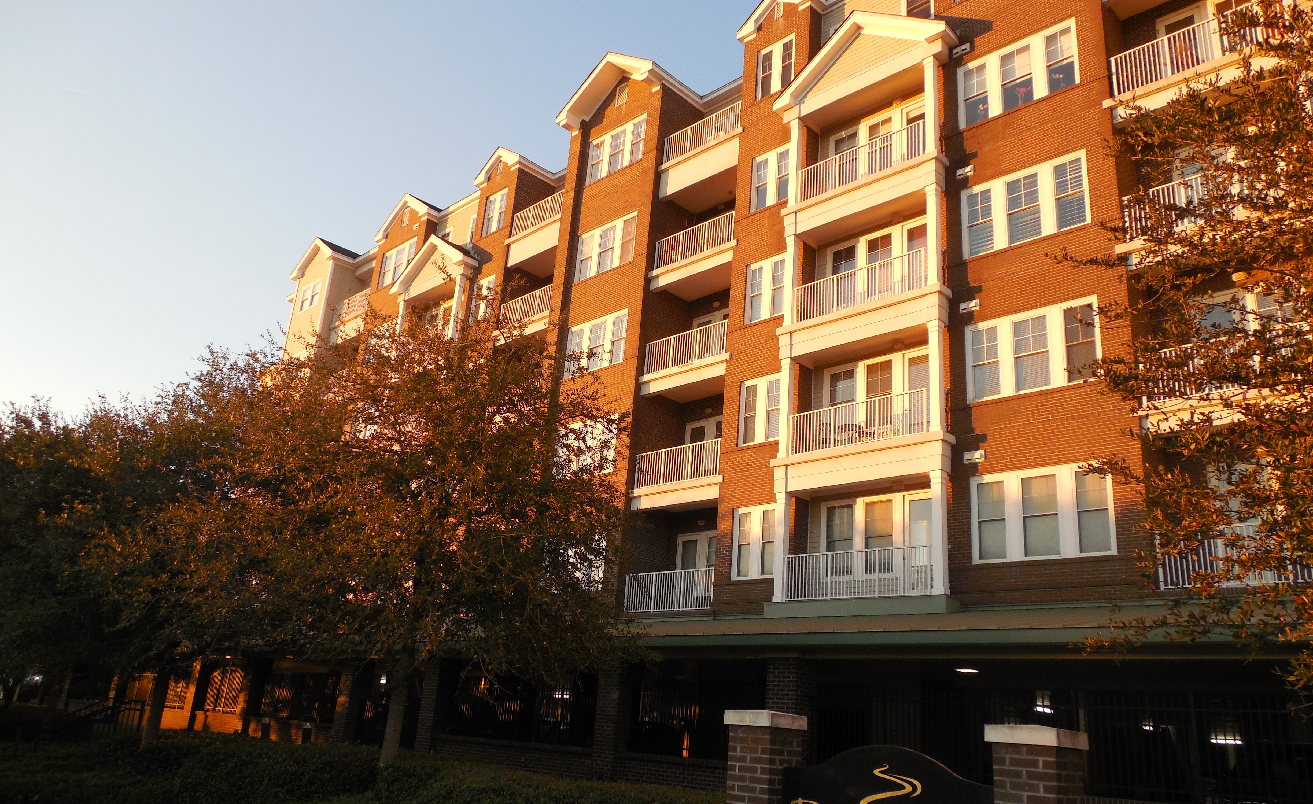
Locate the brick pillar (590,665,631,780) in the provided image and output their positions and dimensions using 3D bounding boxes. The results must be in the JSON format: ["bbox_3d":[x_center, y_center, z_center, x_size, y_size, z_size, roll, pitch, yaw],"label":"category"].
[{"bbox_3d":[-0.829,6.277,18.194,0.605,2.580,0.410,-14,-26,43],"label":"brick pillar"}]

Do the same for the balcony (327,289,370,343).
[{"bbox_3d":[-14.089,-3.759,45.859,3.645,2.220,1.813,-14,-26,43],"label":"balcony"}]

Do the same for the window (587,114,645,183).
[{"bbox_3d":[-1.365,-8.657,32.683,2.790,1.804,0.120,-13,-26,41],"label":"window"}]

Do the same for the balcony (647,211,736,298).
[{"bbox_3d":[1.763,-4.284,29.513,3.589,1.647,1.998,-14,-26,43],"label":"balcony"}]

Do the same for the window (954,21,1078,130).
[{"bbox_3d":[8.335,-7.551,21.975,2.786,1.787,0.120,-13,-26,41],"label":"window"}]

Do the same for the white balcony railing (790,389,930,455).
[{"bbox_3d":[4.670,0.532,22.339,3.848,1.058,0.074,-14,-26,43],"label":"white balcony railing"}]

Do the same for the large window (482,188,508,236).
[{"bbox_3d":[-6.484,-7.632,38.164,1.471,1.864,0.150,-13,-25,43],"label":"large window"}]

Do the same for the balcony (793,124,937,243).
[{"bbox_3d":[5.499,-5.649,24.752,4.625,1.998,1.203,-14,-26,43],"label":"balcony"}]

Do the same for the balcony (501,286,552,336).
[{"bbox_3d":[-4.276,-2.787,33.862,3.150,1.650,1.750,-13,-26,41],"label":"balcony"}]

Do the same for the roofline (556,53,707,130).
[{"bbox_3d":[-0.733,-10.971,34.661,4.987,2.258,3.300,-13,-25,43],"label":"roofline"}]

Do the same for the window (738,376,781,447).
[{"bbox_3d":[2.688,0.216,24.526,1.303,1.787,0.120,-13,-26,41],"label":"window"}]

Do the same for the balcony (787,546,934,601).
[{"bbox_3d":[4.392,3.860,21.180,3.848,1.058,0.074,-14,-26,43],"label":"balcony"}]

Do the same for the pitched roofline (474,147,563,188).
[{"bbox_3d":[-5.548,-9.199,38.229,2.830,1.260,2.200,-13,-26,41],"label":"pitched roofline"}]

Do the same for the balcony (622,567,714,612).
[{"bbox_3d":[0.274,4.928,24.739,3.120,1.040,0.060,-13,-26,41],"label":"balcony"}]

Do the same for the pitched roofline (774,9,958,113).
[{"bbox_3d":[5.614,-9.248,25.308,5.120,2.040,1.300,-13,-26,41],"label":"pitched roofline"}]

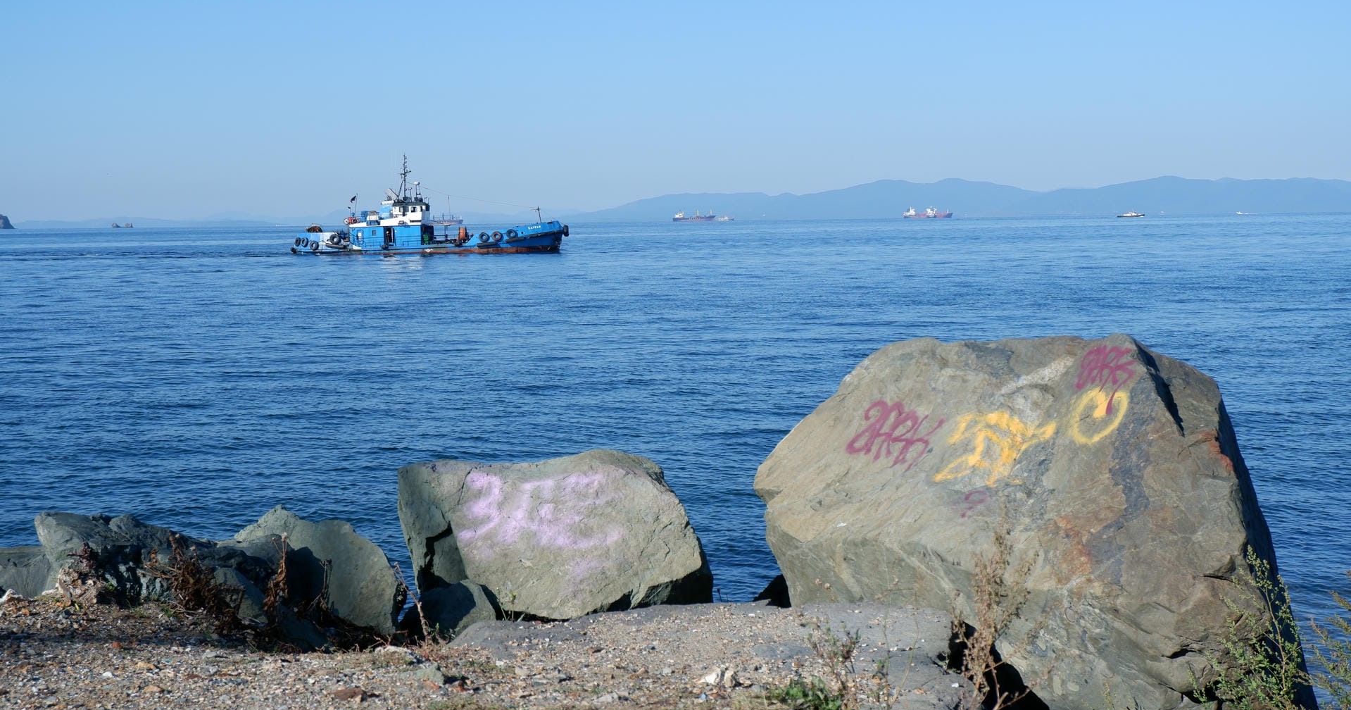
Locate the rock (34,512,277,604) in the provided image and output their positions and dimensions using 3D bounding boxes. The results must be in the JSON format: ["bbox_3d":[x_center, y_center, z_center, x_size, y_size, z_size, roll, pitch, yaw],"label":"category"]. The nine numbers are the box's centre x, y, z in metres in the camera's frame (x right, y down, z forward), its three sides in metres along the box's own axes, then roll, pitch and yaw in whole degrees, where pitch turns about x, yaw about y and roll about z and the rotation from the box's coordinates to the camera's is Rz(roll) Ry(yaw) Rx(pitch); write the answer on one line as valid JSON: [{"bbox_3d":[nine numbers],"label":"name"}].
[{"bbox_3d":[-2.245,0.888,6.850,1.020,0.410,0.650,-1,5,-4],"label":"rock"}]

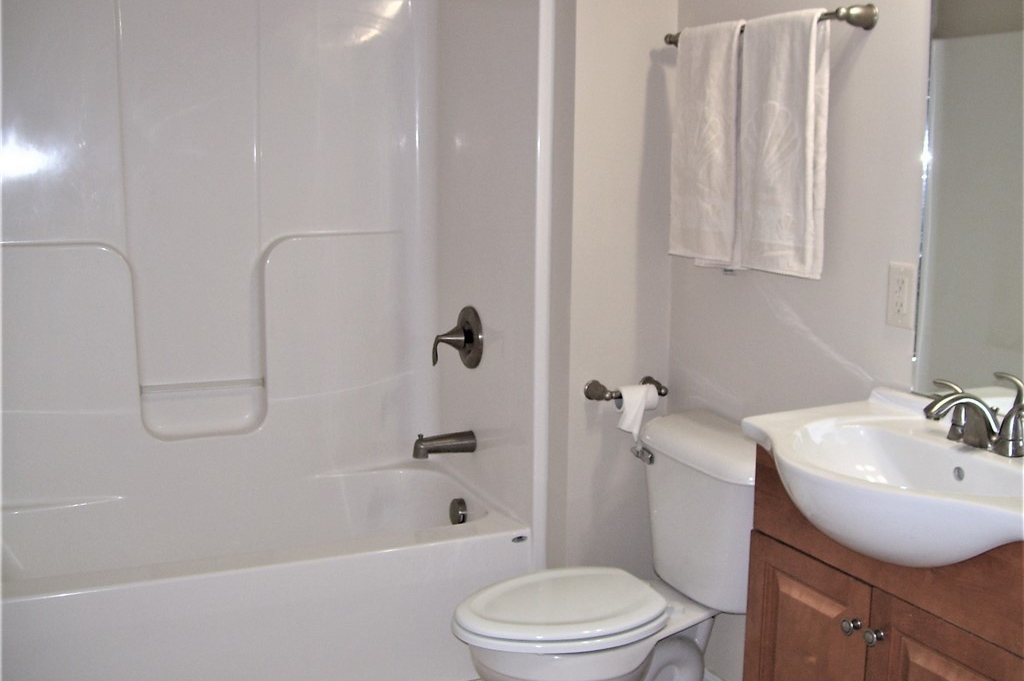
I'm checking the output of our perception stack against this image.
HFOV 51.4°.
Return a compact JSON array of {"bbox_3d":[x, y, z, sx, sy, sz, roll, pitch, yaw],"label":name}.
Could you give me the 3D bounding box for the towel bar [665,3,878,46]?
[{"bbox_3d":[0.511,-0.643,2.203,0.090,0.050,0.635,-4,10,-24],"label":"towel bar"}]

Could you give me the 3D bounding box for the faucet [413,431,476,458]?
[{"bbox_3d":[-0.191,0.290,2.969,0.181,0.071,0.060,-4,10,-24],"label":"faucet"}]

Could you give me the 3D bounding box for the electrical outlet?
[{"bbox_3d":[0.710,-0.082,1.942,0.006,0.117,0.070,-4,10,-24],"label":"electrical outlet"}]

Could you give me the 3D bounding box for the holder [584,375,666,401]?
[{"bbox_3d":[0.282,0.121,2.583,0.203,0.050,0.090,-4,10,-24],"label":"holder"}]

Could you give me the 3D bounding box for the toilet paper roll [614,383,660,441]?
[{"bbox_3d":[0.304,0.170,2.562,0.112,0.132,0.070,-4,10,-24],"label":"toilet paper roll"}]

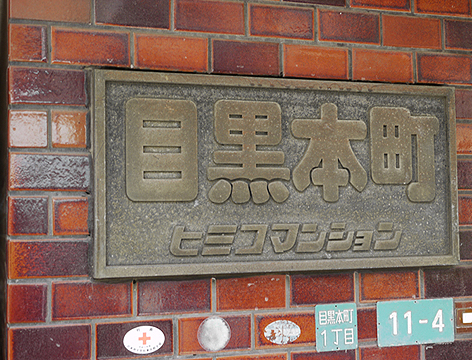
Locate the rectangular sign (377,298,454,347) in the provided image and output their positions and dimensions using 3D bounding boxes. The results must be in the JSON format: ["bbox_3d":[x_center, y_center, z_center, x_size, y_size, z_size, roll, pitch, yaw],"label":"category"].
[{"bbox_3d":[0.248,0.195,0.947,0.120,0.060,0.007,0,-4,-18],"label":"rectangular sign"}]

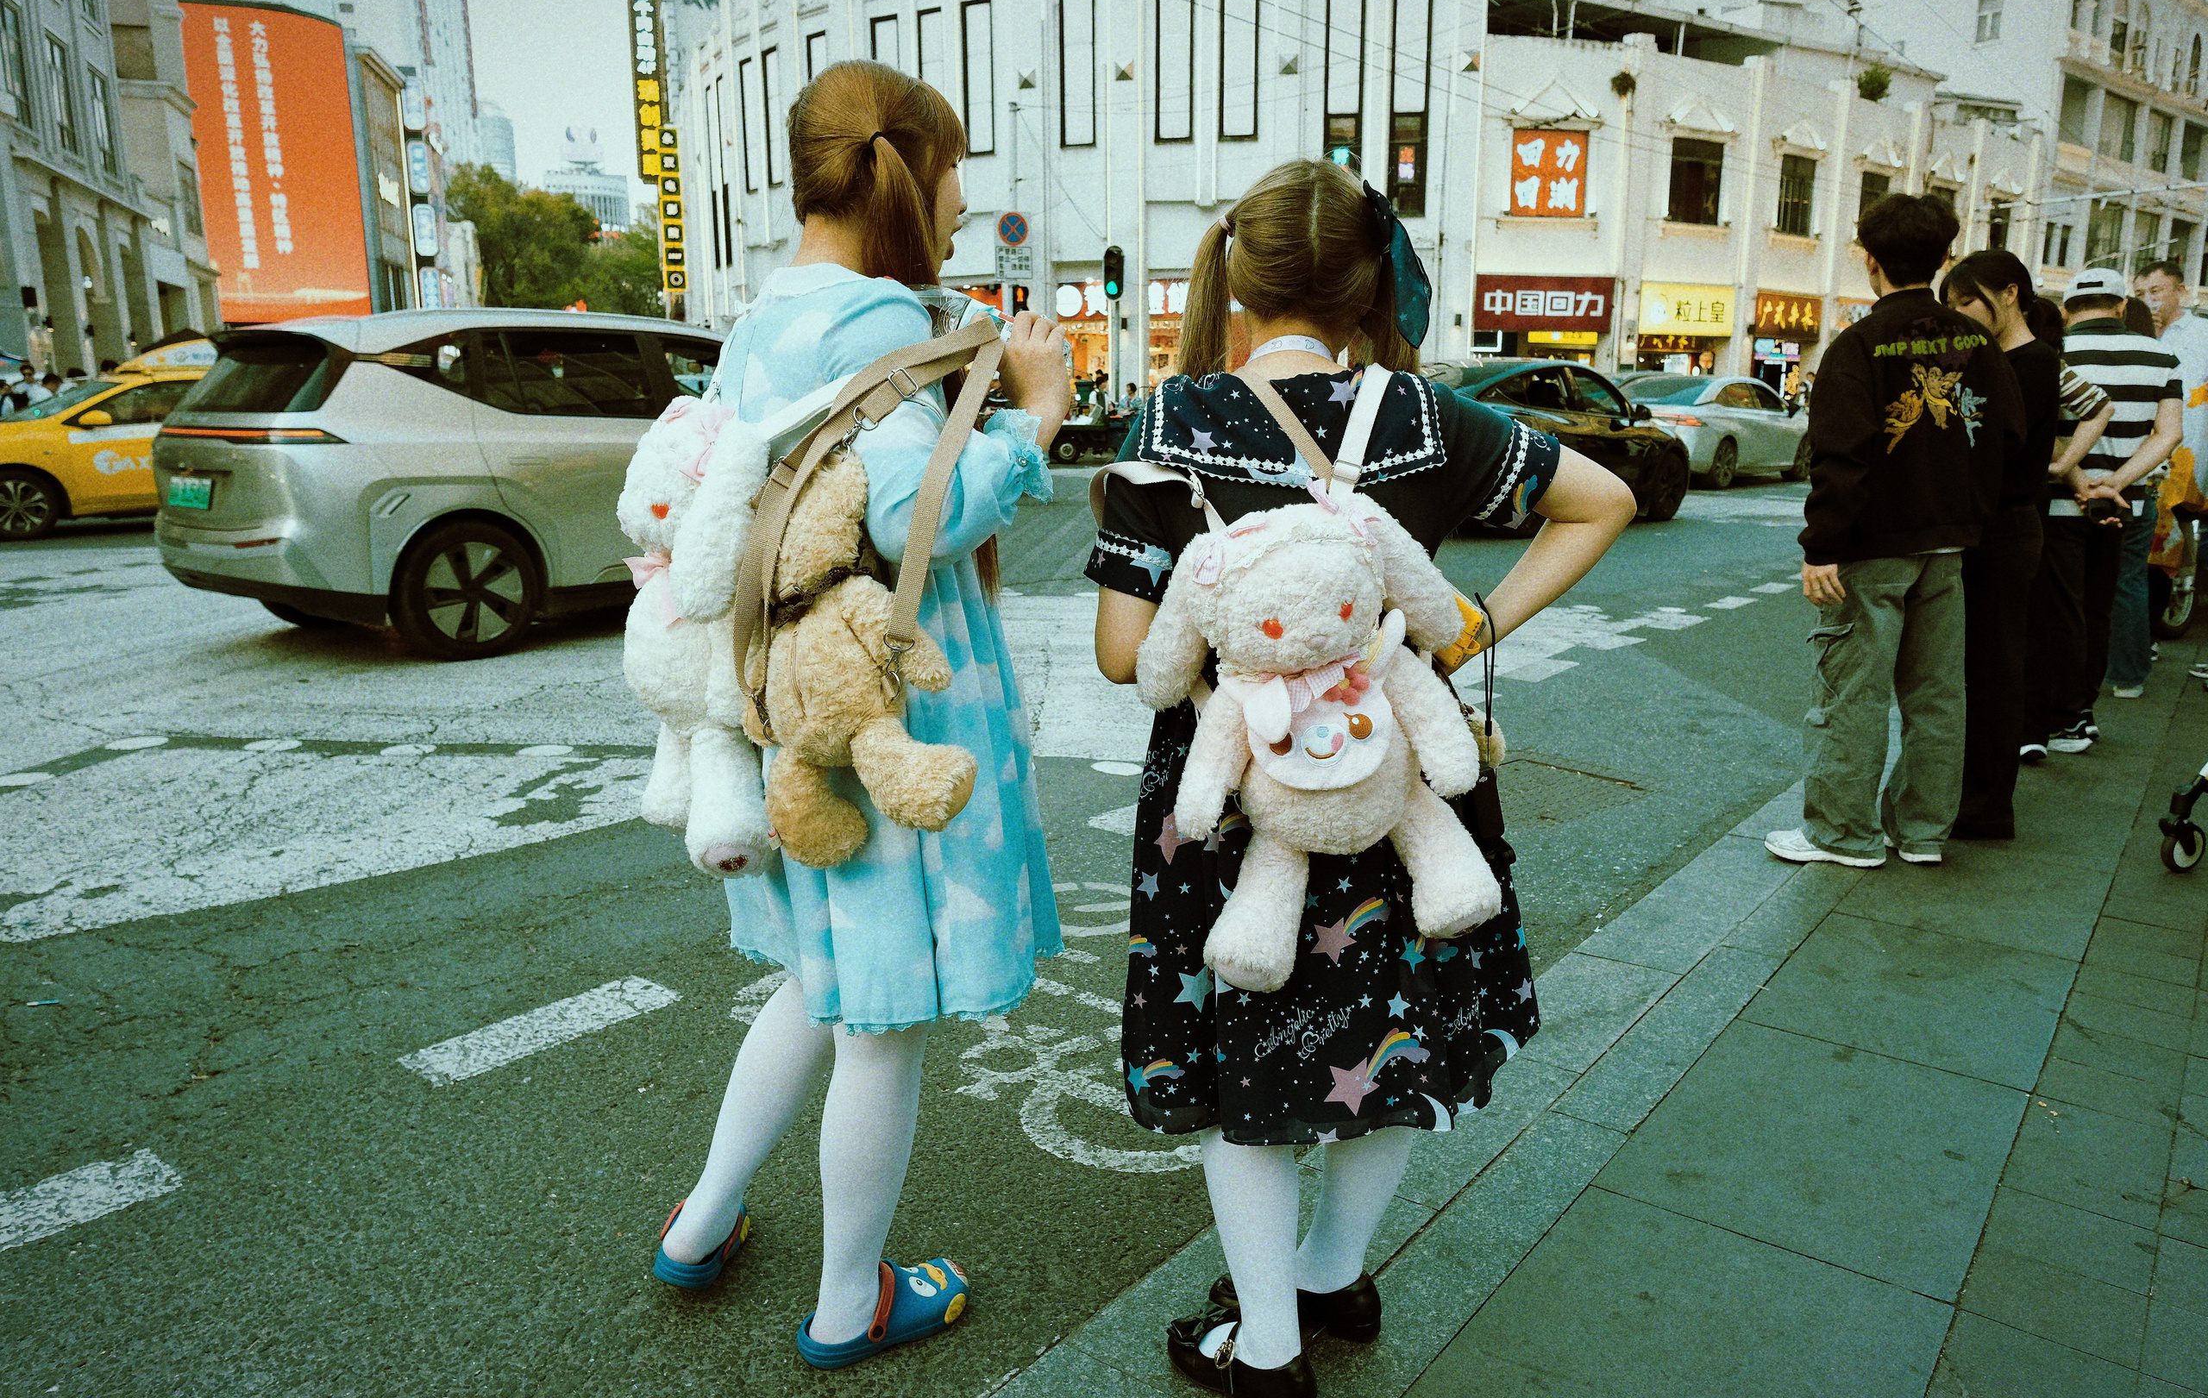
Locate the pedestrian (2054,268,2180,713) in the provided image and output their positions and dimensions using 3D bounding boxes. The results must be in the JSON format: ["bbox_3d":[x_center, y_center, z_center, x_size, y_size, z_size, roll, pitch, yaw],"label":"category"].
[{"bbox_3d":[3.646,-0.697,5.395,0.500,1.680,0.380,6,13,27],"label":"pedestrian"}]

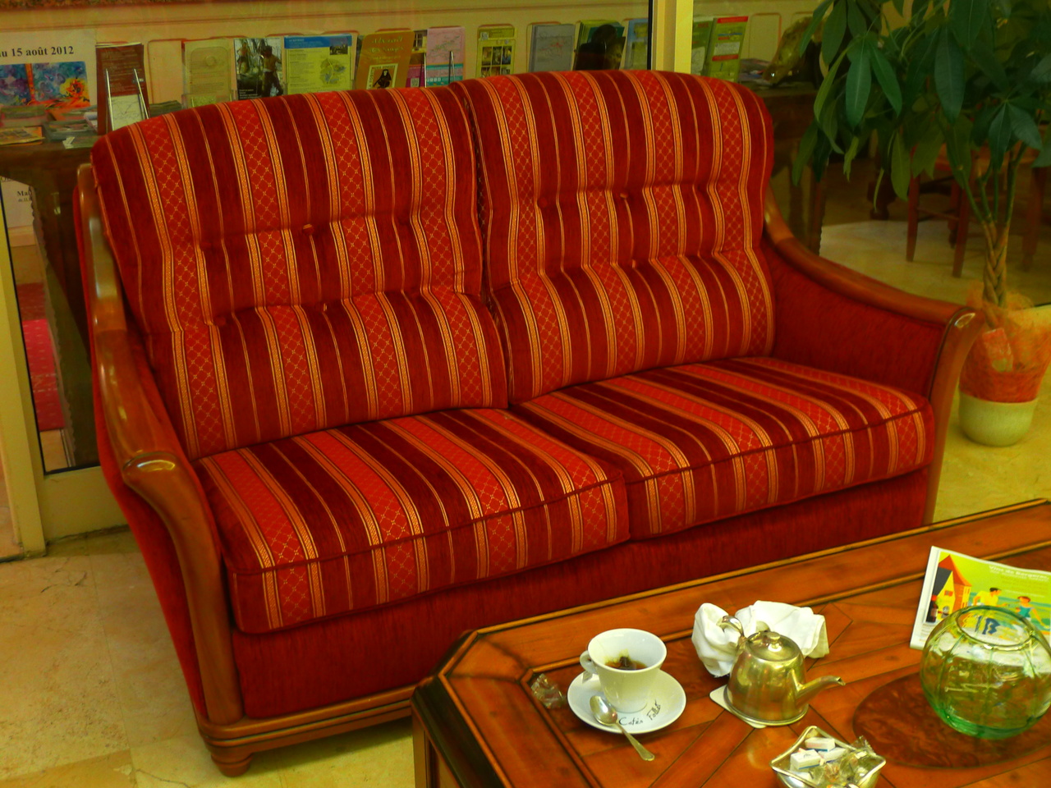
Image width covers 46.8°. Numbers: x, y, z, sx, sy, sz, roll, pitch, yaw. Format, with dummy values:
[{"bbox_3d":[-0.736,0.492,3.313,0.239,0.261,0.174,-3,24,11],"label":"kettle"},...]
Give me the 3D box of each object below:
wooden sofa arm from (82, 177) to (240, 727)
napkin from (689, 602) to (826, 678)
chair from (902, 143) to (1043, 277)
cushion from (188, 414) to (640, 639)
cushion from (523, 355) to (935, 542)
[{"bbox_3d":[-0.697,0.071,2.171,0.139,0.817,0.748,-11,24,-25],"label":"wooden sofa arm"},{"bbox_3d":[0.313,0.321,1.608,0.170,0.075,0.105,-4,22,-11],"label":"napkin"},{"bbox_3d":[1.845,-0.964,5.023,0.408,0.884,0.457,-11,24,-25],"label":"chair"},{"bbox_3d":[-0.235,0.193,2.314,0.755,0.151,0.490,-11,24,-25],"label":"cushion"},{"bbox_3d":[0.441,0.067,2.640,0.768,0.151,0.490,-11,24,-25],"label":"cushion"}]

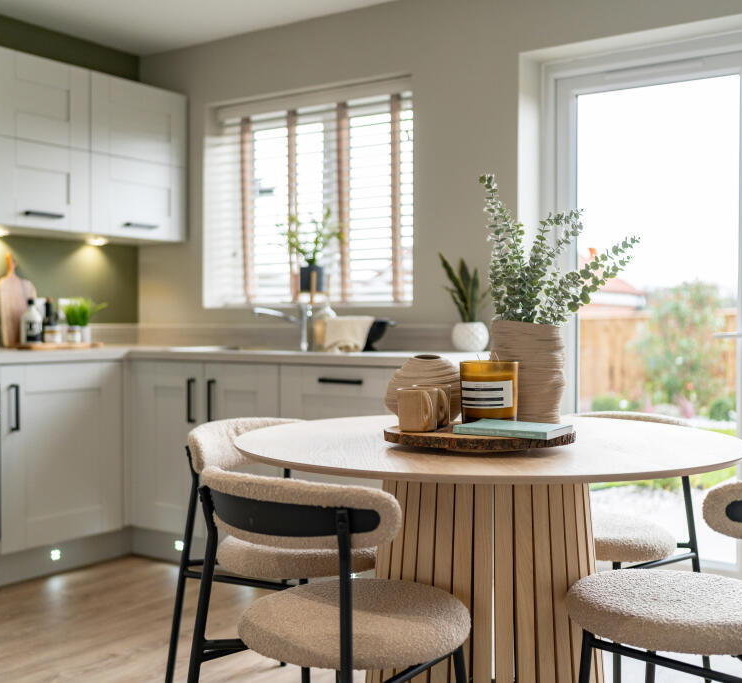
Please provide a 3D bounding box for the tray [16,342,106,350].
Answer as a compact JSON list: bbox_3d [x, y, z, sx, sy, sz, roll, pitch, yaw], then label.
[{"bbox_3d":[-1.372,0.022,4.432,0.270,0.022,0.380,1,1,35],"label":"tray"}]

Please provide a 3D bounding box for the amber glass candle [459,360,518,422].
[{"bbox_3d":[0.273,0.119,2.300,0.132,0.143,0.132,0,1,10],"label":"amber glass candle"}]

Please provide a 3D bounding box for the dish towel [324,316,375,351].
[{"bbox_3d":[-0.087,-0.029,4.022,0.185,0.145,0.110,1,1,35],"label":"dish towel"}]

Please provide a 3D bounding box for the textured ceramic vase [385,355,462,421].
[{"bbox_3d":[0.123,0.105,2.210,0.187,0.145,0.187,0,1,3],"label":"textured ceramic vase"}]

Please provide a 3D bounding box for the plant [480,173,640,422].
[{"bbox_3d":[0.456,-0.092,2.410,0.385,0.630,0.300,0,1,0],"label":"plant"}]

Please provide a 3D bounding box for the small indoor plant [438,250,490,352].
[{"bbox_3d":[0.367,-0.153,3.865,0.200,0.385,0.180,0,1,5],"label":"small indoor plant"}]

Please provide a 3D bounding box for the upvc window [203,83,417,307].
[{"bbox_3d":[-0.239,-0.641,4.572,1.170,0.925,0.065,1,1,34],"label":"upvc window"}]

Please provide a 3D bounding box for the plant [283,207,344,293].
[{"bbox_3d":[-0.259,-0.409,4.480,0.270,0.390,0.230,0,1,-3],"label":"plant"}]

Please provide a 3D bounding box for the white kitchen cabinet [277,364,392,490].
[{"bbox_3d":[0.067,0.443,3.860,0.600,0.720,0.580,1,1,34],"label":"white kitchen cabinet"}]

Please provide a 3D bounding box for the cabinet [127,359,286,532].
[{"bbox_3d":[-0.523,0.438,4.258,0.825,0.720,0.580,1,1,34],"label":"cabinet"}]

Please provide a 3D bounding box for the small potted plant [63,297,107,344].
[{"bbox_3d":[-1.308,-0.096,4.560,0.190,0.215,0.160,0,1,-16],"label":"small potted plant"}]

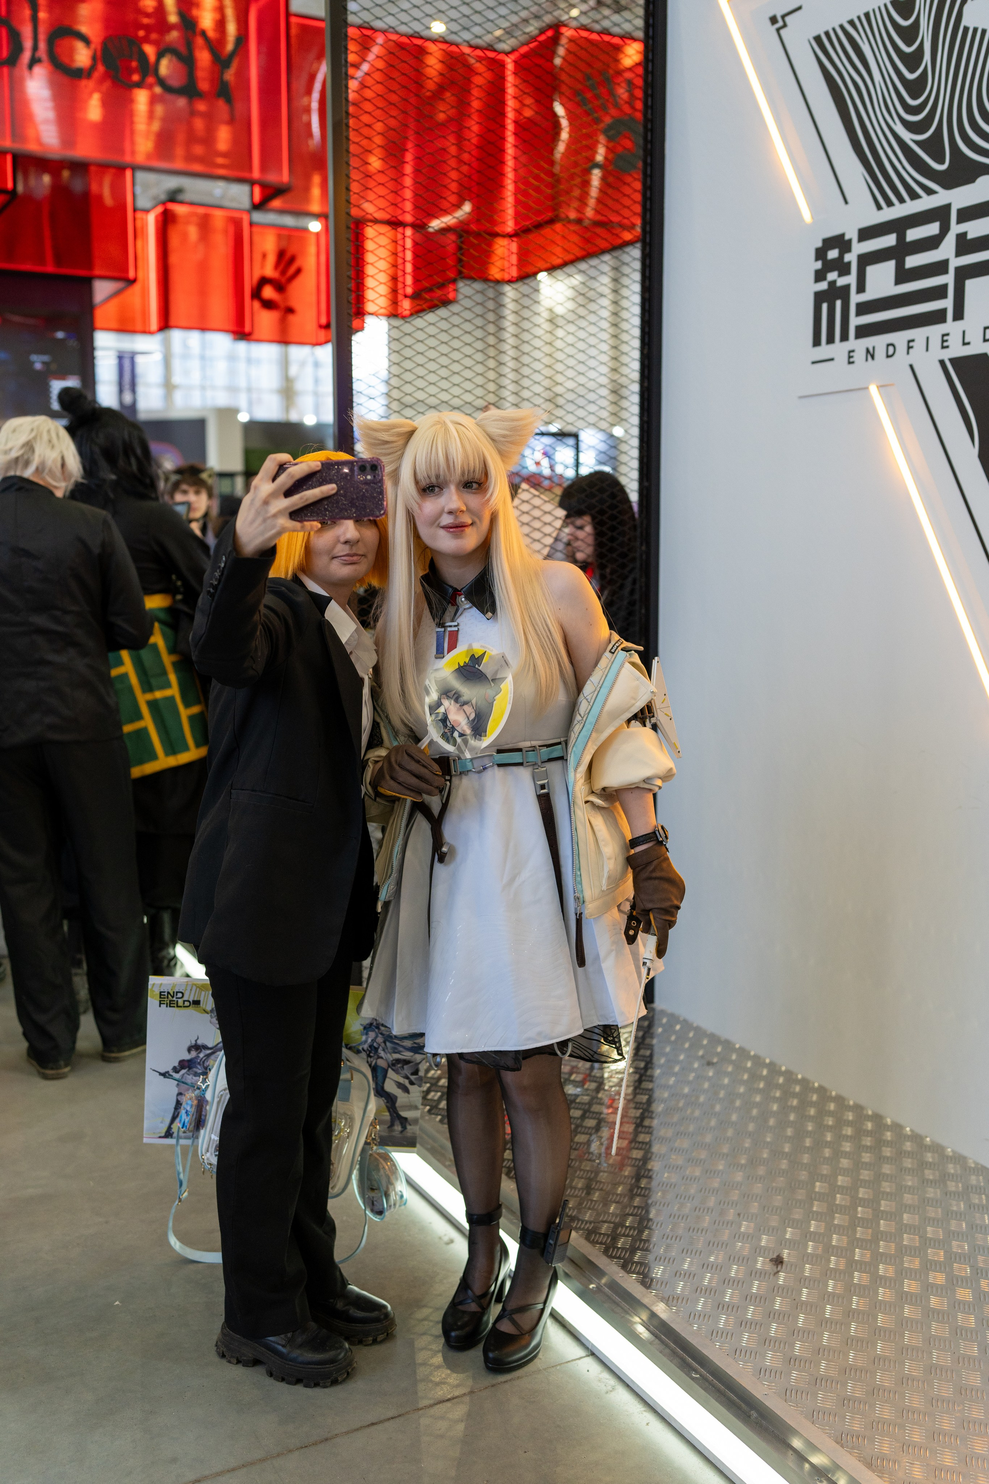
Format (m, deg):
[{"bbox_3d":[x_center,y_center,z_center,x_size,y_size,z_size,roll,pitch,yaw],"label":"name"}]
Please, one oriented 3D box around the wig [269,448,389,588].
[{"bbox_3d":[-0.284,-0.393,2.500,0.200,0.240,0.225,-3,8,-20],"label":"wig"}]

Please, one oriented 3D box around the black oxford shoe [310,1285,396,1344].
[{"bbox_3d":[-0.325,1.066,2.784,0.280,0.120,0.108,3,9,22],"label":"black oxford shoe"}]

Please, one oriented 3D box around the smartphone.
[{"bbox_3d":[-0.222,-0.339,1.950,0.155,0.079,0.012,-2,8,5],"label":"smartphone"}]

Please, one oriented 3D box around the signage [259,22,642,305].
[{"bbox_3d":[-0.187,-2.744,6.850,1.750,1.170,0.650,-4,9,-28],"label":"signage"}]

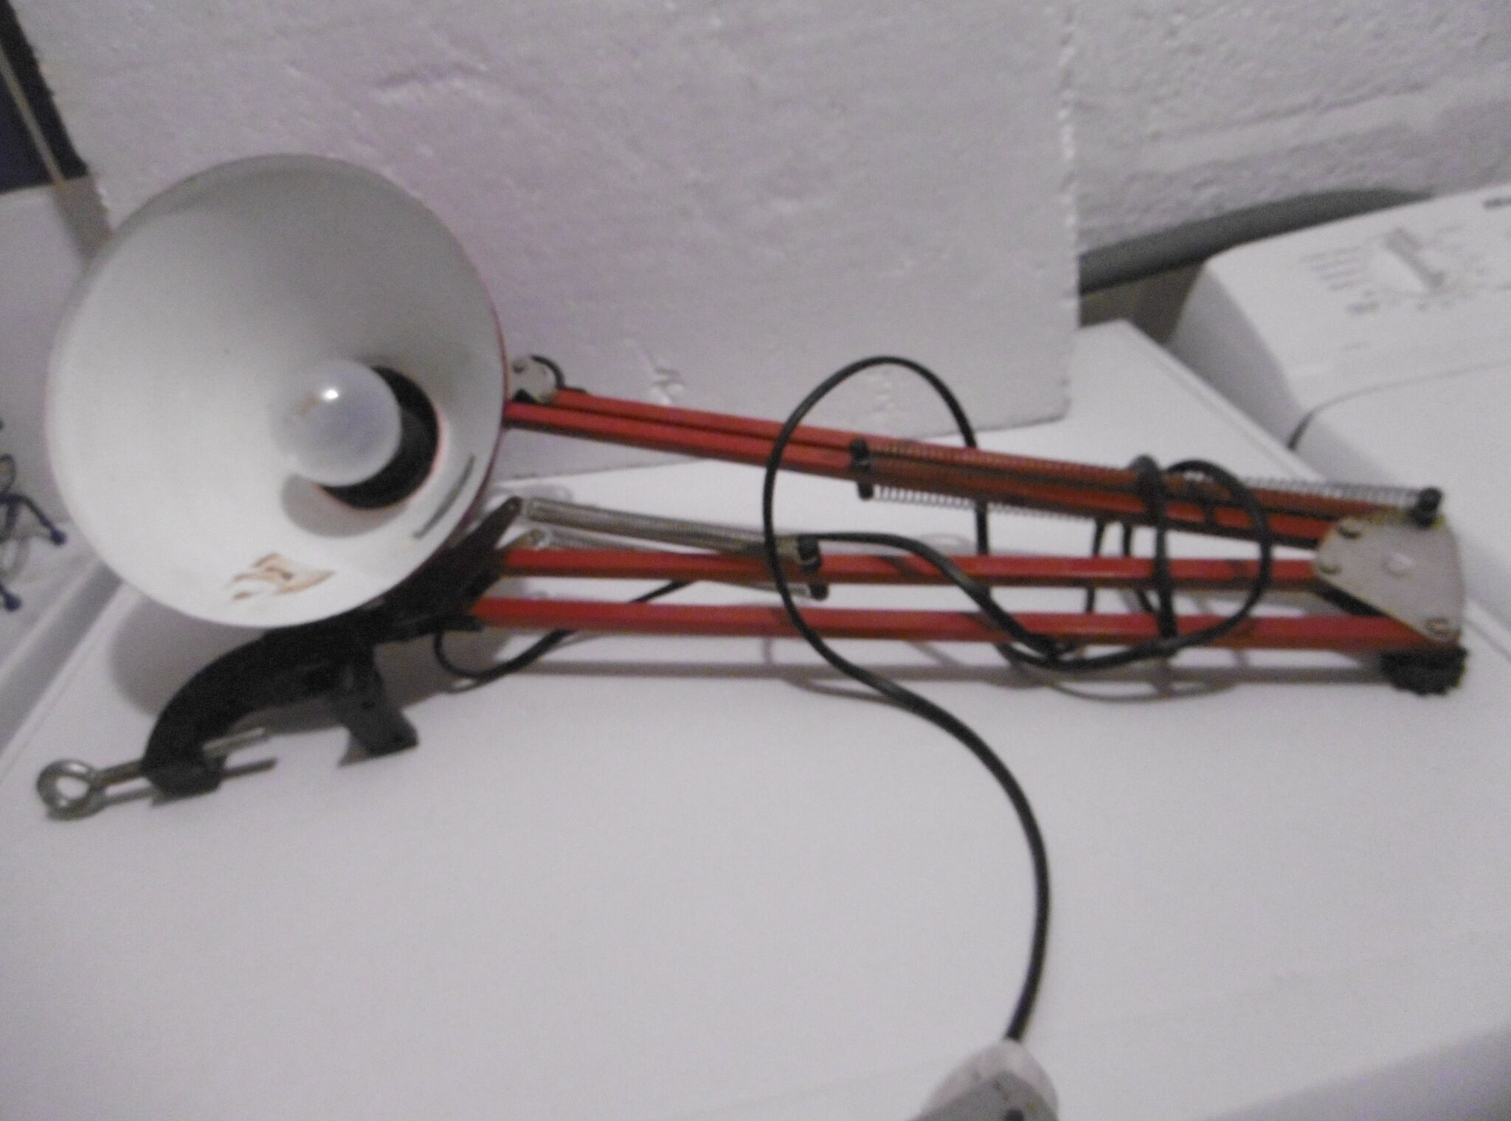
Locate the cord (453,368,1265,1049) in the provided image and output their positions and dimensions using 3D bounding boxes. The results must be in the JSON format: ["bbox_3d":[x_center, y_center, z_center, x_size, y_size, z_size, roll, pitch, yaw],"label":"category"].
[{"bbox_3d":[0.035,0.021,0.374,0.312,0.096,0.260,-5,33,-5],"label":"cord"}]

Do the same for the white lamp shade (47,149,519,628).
[{"bbox_3d":[-0.171,-0.058,0.454,0.176,0.176,0.145,1,-4,5],"label":"white lamp shade"}]

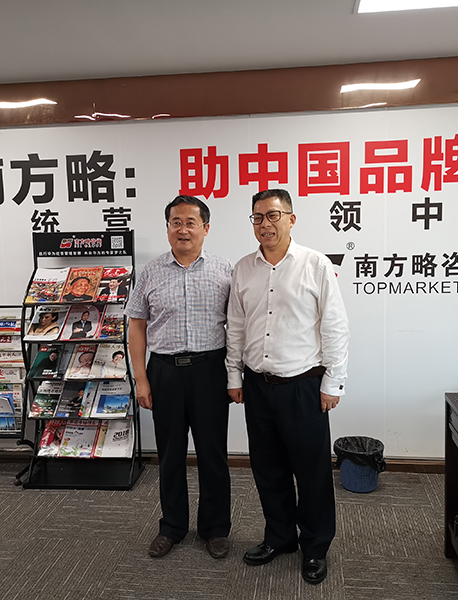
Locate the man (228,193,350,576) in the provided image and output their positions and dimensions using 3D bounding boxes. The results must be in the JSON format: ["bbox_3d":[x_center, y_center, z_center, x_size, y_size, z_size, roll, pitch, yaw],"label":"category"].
[{"bbox_3d":[0.273,0.366,2.811,0.570,1.715,0.360,2,7,28],"label":"man"}]

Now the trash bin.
[{"bbox_3d":[0.786,0.979,3.730,0.290,0.258,0.285,-1,7,8],"label":"trash bin"}]

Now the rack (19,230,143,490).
[{"bbox_3d":[-0.925,0.358,3.877,0.670,1.550,0.395,-1,7,8],"label":"rack"}]

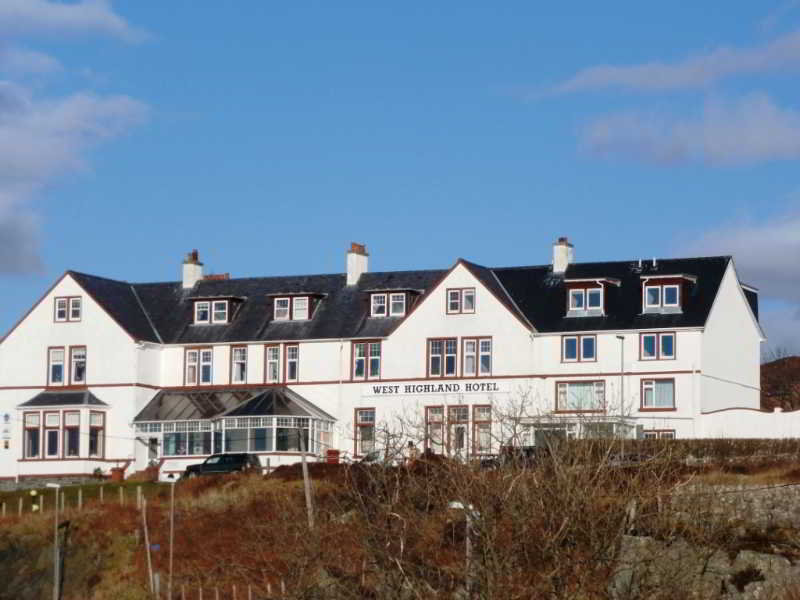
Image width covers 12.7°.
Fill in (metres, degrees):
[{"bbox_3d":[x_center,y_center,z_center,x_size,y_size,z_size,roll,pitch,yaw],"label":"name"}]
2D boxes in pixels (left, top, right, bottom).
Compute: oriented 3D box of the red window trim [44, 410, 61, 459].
[{"bbox_3d":[-19.627,7.647,202.291,1.079,2.697,0.180,-2,-6,22],"label":"red window trim"}]

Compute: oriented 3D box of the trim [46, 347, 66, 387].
[{"bbox_3d":[-19.618,3.827,204.850,1.157,2.370,0.180,-2,-6,22],"label":"trim"}]

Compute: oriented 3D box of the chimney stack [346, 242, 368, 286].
[{"bbox_3d":[-2.441,-2.007,207.910,0.552,2.576,1.797,-2,-6,22],"label":"chimney stack"}]

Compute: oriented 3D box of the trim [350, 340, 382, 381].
[{"bbox_3d":[-1.946,3.635,213.161,1.953,2.403,0.200,-2,-7,25],"label":"trim"}]

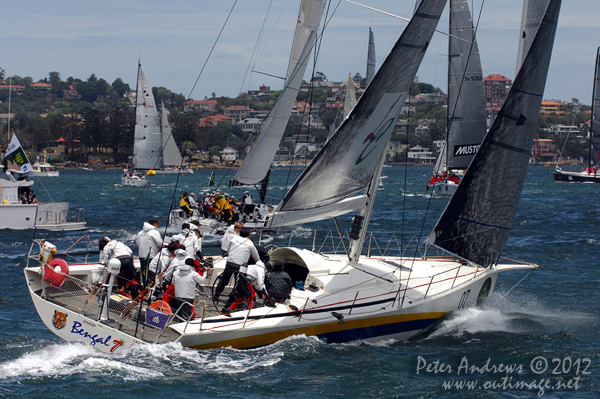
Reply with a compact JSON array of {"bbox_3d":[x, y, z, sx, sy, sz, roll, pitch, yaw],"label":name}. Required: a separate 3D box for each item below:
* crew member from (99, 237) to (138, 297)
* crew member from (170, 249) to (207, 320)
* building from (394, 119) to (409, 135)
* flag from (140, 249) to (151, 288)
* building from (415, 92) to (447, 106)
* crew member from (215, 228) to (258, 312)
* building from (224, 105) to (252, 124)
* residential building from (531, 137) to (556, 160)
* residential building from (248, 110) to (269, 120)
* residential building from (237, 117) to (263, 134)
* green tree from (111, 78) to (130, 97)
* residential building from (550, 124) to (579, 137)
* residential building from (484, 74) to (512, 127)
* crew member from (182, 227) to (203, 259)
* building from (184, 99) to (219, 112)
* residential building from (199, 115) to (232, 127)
[{"bbox_3d":[-3.734,1.405,61.500,0.780,1.300,0.580,1,1,44],"label":"crew member"},{"bbox_3d":[-2.201,1.743,59.700,0.650,1.300,0.700,0,1,23],"label":"crew member"},{"bbox_3d":[60.951,-43.837,1800.000,10.000,9.400,10.000,0,1,0],"label":"building"},{"bbox_3d":[-2.970,1.331,57.800,0.140,0.800,0.400,10,3,5],"label":"flag"},{"bbox_3d":[89.467,-68.557,2055.000,21.500,9.500,13.000,0,1,0],"label":"building"},{"bbox_3d":[-1.208,1.360,57.000,0.650,1.600,0.680,1,1,37],"label":"crew member"},{"bbox_3d":[-38.265,-52.460,1850.000,17.800,11.500,12.000,0,1,0],"label":"building"},{"bbox_3d":[154.751,-31.776,1905.000,16.500,13.500,13.000,0,1,0],"label":"residential building"},{"bbox_3d":[-28.108,-57.588,2055.000,14.000,6.800,11.000,0,1,0],"label":"residential building"},{"bbox_3d":[-28.899,-42.911,1750.000,16.000,9.800,12.000,0,1,0],"label":"residential building"},{"bbox_3d":[-107.790,-66.656,1800.000,11.500,12.500,11.500,0,1,0],"label":"green tree"},{"bbox_3d":[159.133,-41.435,1800.000,18.500,7.300,12.000,0,1,0],"label":"residential building"},{"bbox_3d":[129.795,-64.734,1960.000,18.500,34.000,17.000,0,1,0],"label":"residential building"},{"bbox_3d":[-2.249,1.255,62.700,0.530,1.450,0.550,1,1,41],"label":"crew member"},{"bbox_3d":[-72.458,-69.148,2205.000,25.000,10.000,13.000,0,1,0],"label":"building"},{"bbox_3d":[-50.475,-46.467,1780.000,20.000,7.800,13.000,0,1,0],"label":"residential building"}]

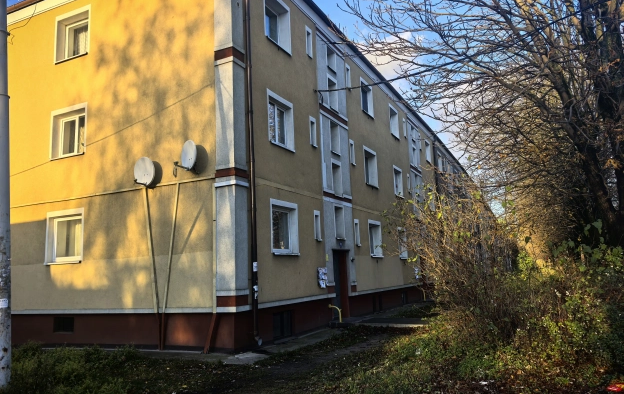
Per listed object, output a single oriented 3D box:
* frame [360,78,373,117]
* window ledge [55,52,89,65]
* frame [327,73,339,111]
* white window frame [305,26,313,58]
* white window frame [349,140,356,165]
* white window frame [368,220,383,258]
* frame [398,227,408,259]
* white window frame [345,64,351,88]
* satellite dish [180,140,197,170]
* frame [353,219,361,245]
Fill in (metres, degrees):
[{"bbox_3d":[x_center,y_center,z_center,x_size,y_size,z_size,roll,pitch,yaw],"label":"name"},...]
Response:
[{"bbox_3d":[2.168,-3.983,19.796,0.200,1.439,1.430,-7,-10,26],"label":"frame"},{"bbox_3d":[-6.672,-3.842,13.587,1.339,0.054,0.200,-7,-10,26],"label":"window ledge"},{"bbox_3d":[0.629,-3.491,16.515,0.200,1.171,0.814,-7,-10,26],"label":"frame"},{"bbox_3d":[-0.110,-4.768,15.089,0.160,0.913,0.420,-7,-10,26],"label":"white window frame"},{"bbox_3d":[1.412,-1.591,17.628,0.170,0.876,0.423,-7,-10,26],"label":"white window frame"},{"bbox_3d":[2.402,1.643,18.913,0.200,1.383,1.430,-7,-10,26],"label":"white window frame"},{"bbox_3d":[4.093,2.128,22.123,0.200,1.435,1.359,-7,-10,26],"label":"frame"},{"bbox_3d":[1.294,-4.445,18.076,0.170,0.936,0.423,-7,-10,26],"label":"white window frame"},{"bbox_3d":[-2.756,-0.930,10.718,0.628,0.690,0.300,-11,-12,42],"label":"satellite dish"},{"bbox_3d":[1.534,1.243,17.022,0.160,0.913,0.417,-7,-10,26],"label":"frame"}]

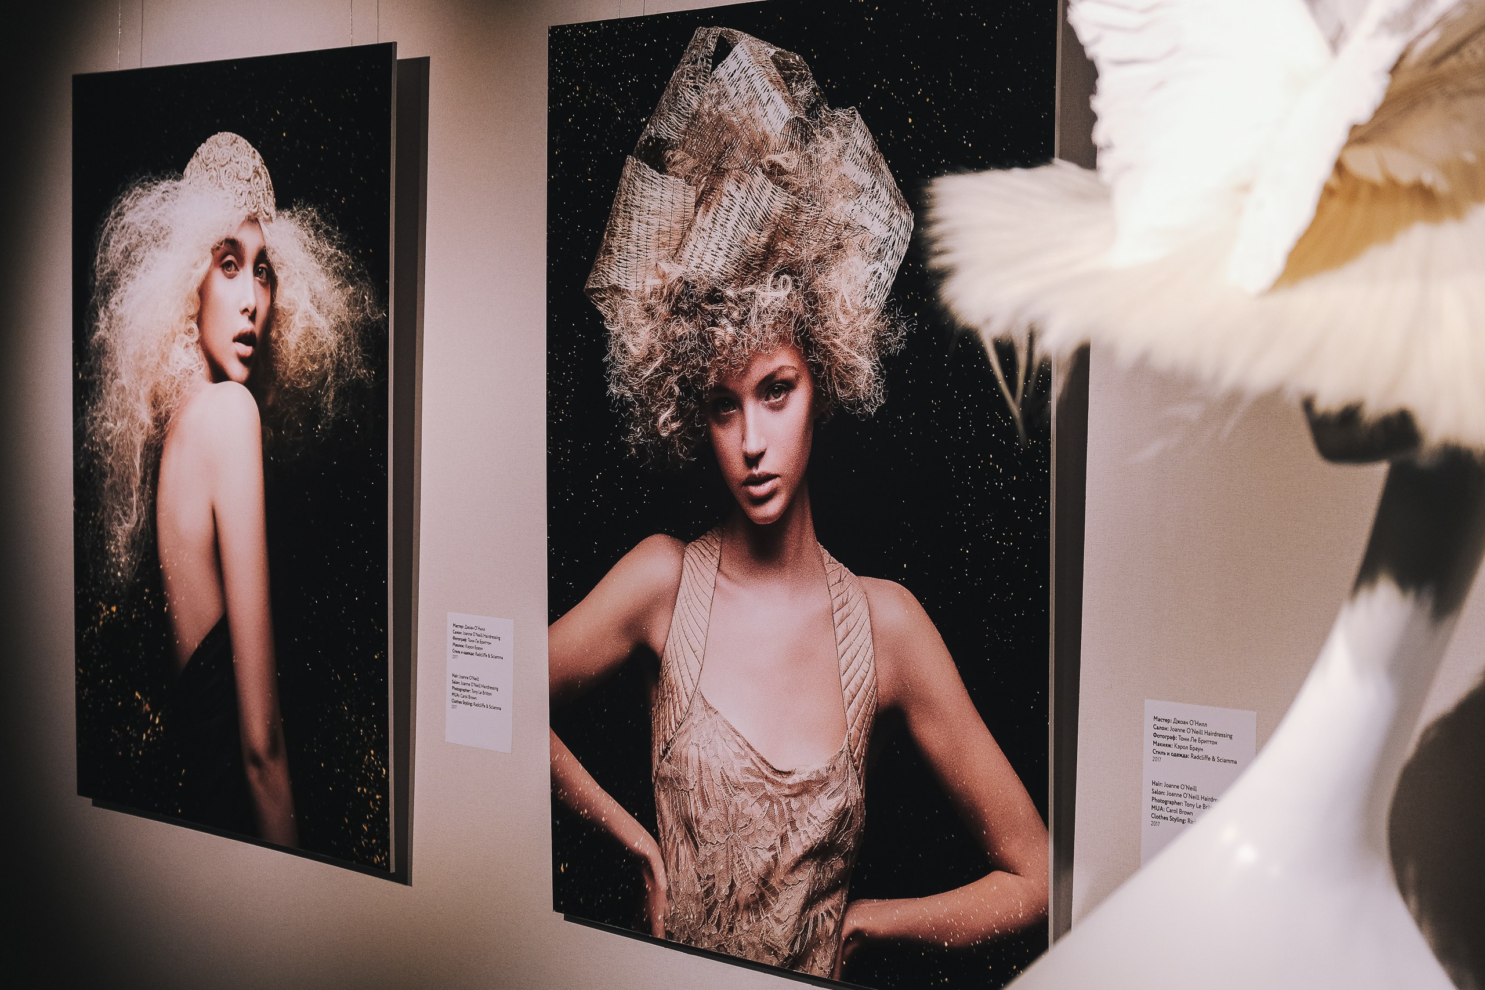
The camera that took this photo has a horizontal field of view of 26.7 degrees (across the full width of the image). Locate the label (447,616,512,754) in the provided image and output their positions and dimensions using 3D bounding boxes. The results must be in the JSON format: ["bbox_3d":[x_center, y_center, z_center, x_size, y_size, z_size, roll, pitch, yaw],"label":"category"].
[{"bbox_3d":[-0.360,0.257,4.300,0.004,0.181,0.150,-1,4,-42],"label":"label"}]

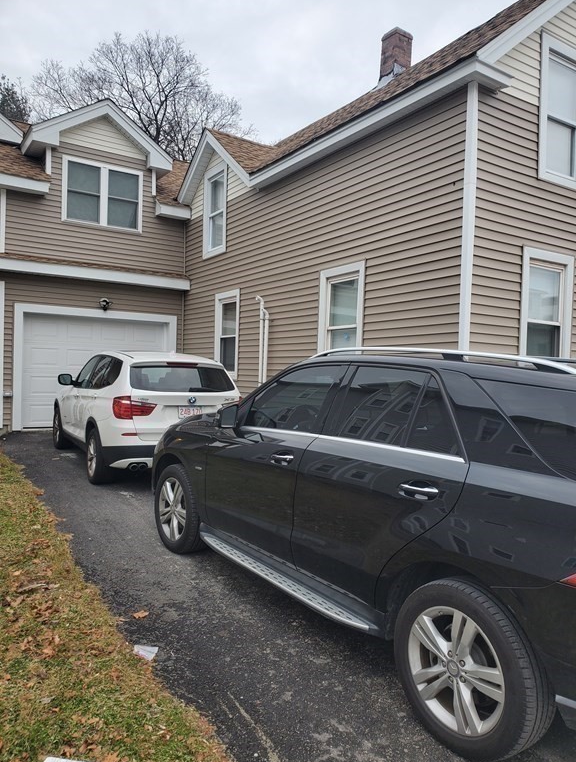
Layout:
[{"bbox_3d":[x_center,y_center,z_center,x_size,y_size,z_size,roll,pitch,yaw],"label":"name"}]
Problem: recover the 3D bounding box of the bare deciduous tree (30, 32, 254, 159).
[{"bbox_3d":[-6.400,-7.200,26.000,10.500,16.600,10.000,2,1,0],"label":"bare deciduous tree"}]

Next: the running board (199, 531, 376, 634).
[{"bbox_3d":[-0.121,1.258,3.727,0.140,0.075,1.930,1,2,-36],"label":"running board"}]

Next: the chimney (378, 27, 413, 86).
[{"bbox_3d":[2.170,-6.360,11.490,0.420,1.030,0.420,1,1,-33],"label":"chimney"}]

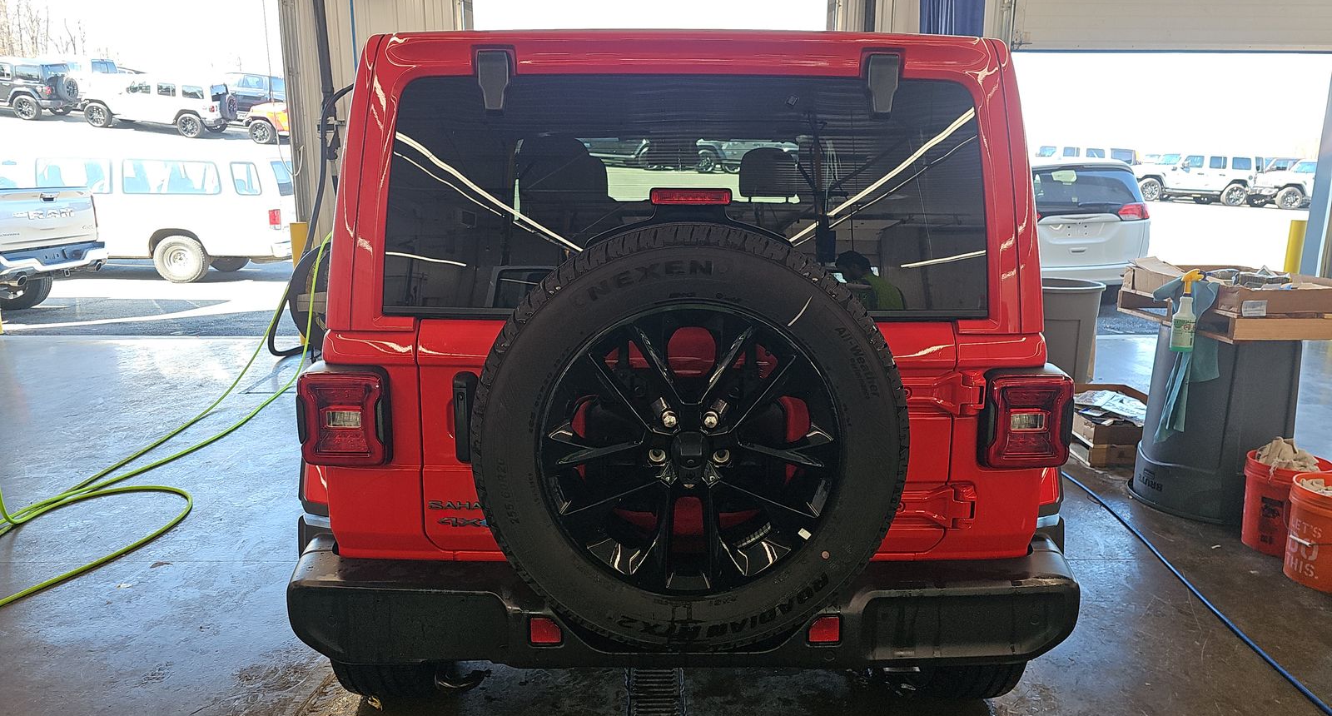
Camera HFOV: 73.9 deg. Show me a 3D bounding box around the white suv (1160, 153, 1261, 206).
[{"bbox_3d":[19.235,-6.659,32.580,4.780,1.850,1.880,3,12,1],"label":"white suv"}]

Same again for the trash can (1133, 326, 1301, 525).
[{"bbox_3d":[2.508,0.263,4.024,0.630,0.810,0.630,0,12,0],"label":"trash can"}]

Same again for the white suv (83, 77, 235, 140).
[{"bbox_3d":[-16.846,-8.460,29.402,4.750,1.850,1.890,6,18,-1],"label":"white suv"}]

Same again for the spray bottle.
[{"bbox_3d":[2.123,-0.193,3.600,0.115,0.330,0.090,0,12,-1],"label":"spray bottle"}]

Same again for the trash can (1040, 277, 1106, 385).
[{"bbox_3d":[2.720,-0.168,6.241,0.575,0.700,0.575,0,12,0],"label":"trash can"}]

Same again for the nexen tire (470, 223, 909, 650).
[{"bbox_3d":[0.046,0.150,1.728,0.812,0.812,0.270,0,12,-1],"label":"nexen tire"}]

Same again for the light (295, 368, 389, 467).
[{"bbox_3d":[-0.675,0.113,1.899,0.190,0.220,0.120,0,12,-1],"label":"light"}]

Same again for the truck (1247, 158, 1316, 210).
[{"bbox_3d":[24.089,-6.333,32.674,4.750,1.850,1.890,3,13,-2],"label":"truck"}]

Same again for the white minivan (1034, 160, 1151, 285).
[{"bbox_3d":[4.469,-1.998,12.848,2.020,1.780,5.170,-2,12,-9],"label":"white minivan"}]

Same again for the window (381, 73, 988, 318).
[{"bbox_3d":[0.042,-0.344,1.886,1.290,0.530,0.050,0,0,-1],"label":"window"}]

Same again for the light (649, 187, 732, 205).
[{"bbox_3d":[0.053,-0.315,1.729,0.158,0.034,0.045,0,12,-1],"label":"light"}]

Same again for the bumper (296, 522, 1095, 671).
[{"bbox_3d":[0.041,0.527,2.035,1.710,0.235,0.370,0,12,-1],"label":"bumper"}]

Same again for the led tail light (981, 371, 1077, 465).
[{"bbox_3d":[0.755,0.122,1.895,0.180,0.210,0.120,0,12,-2],"label":"led tail light"}]

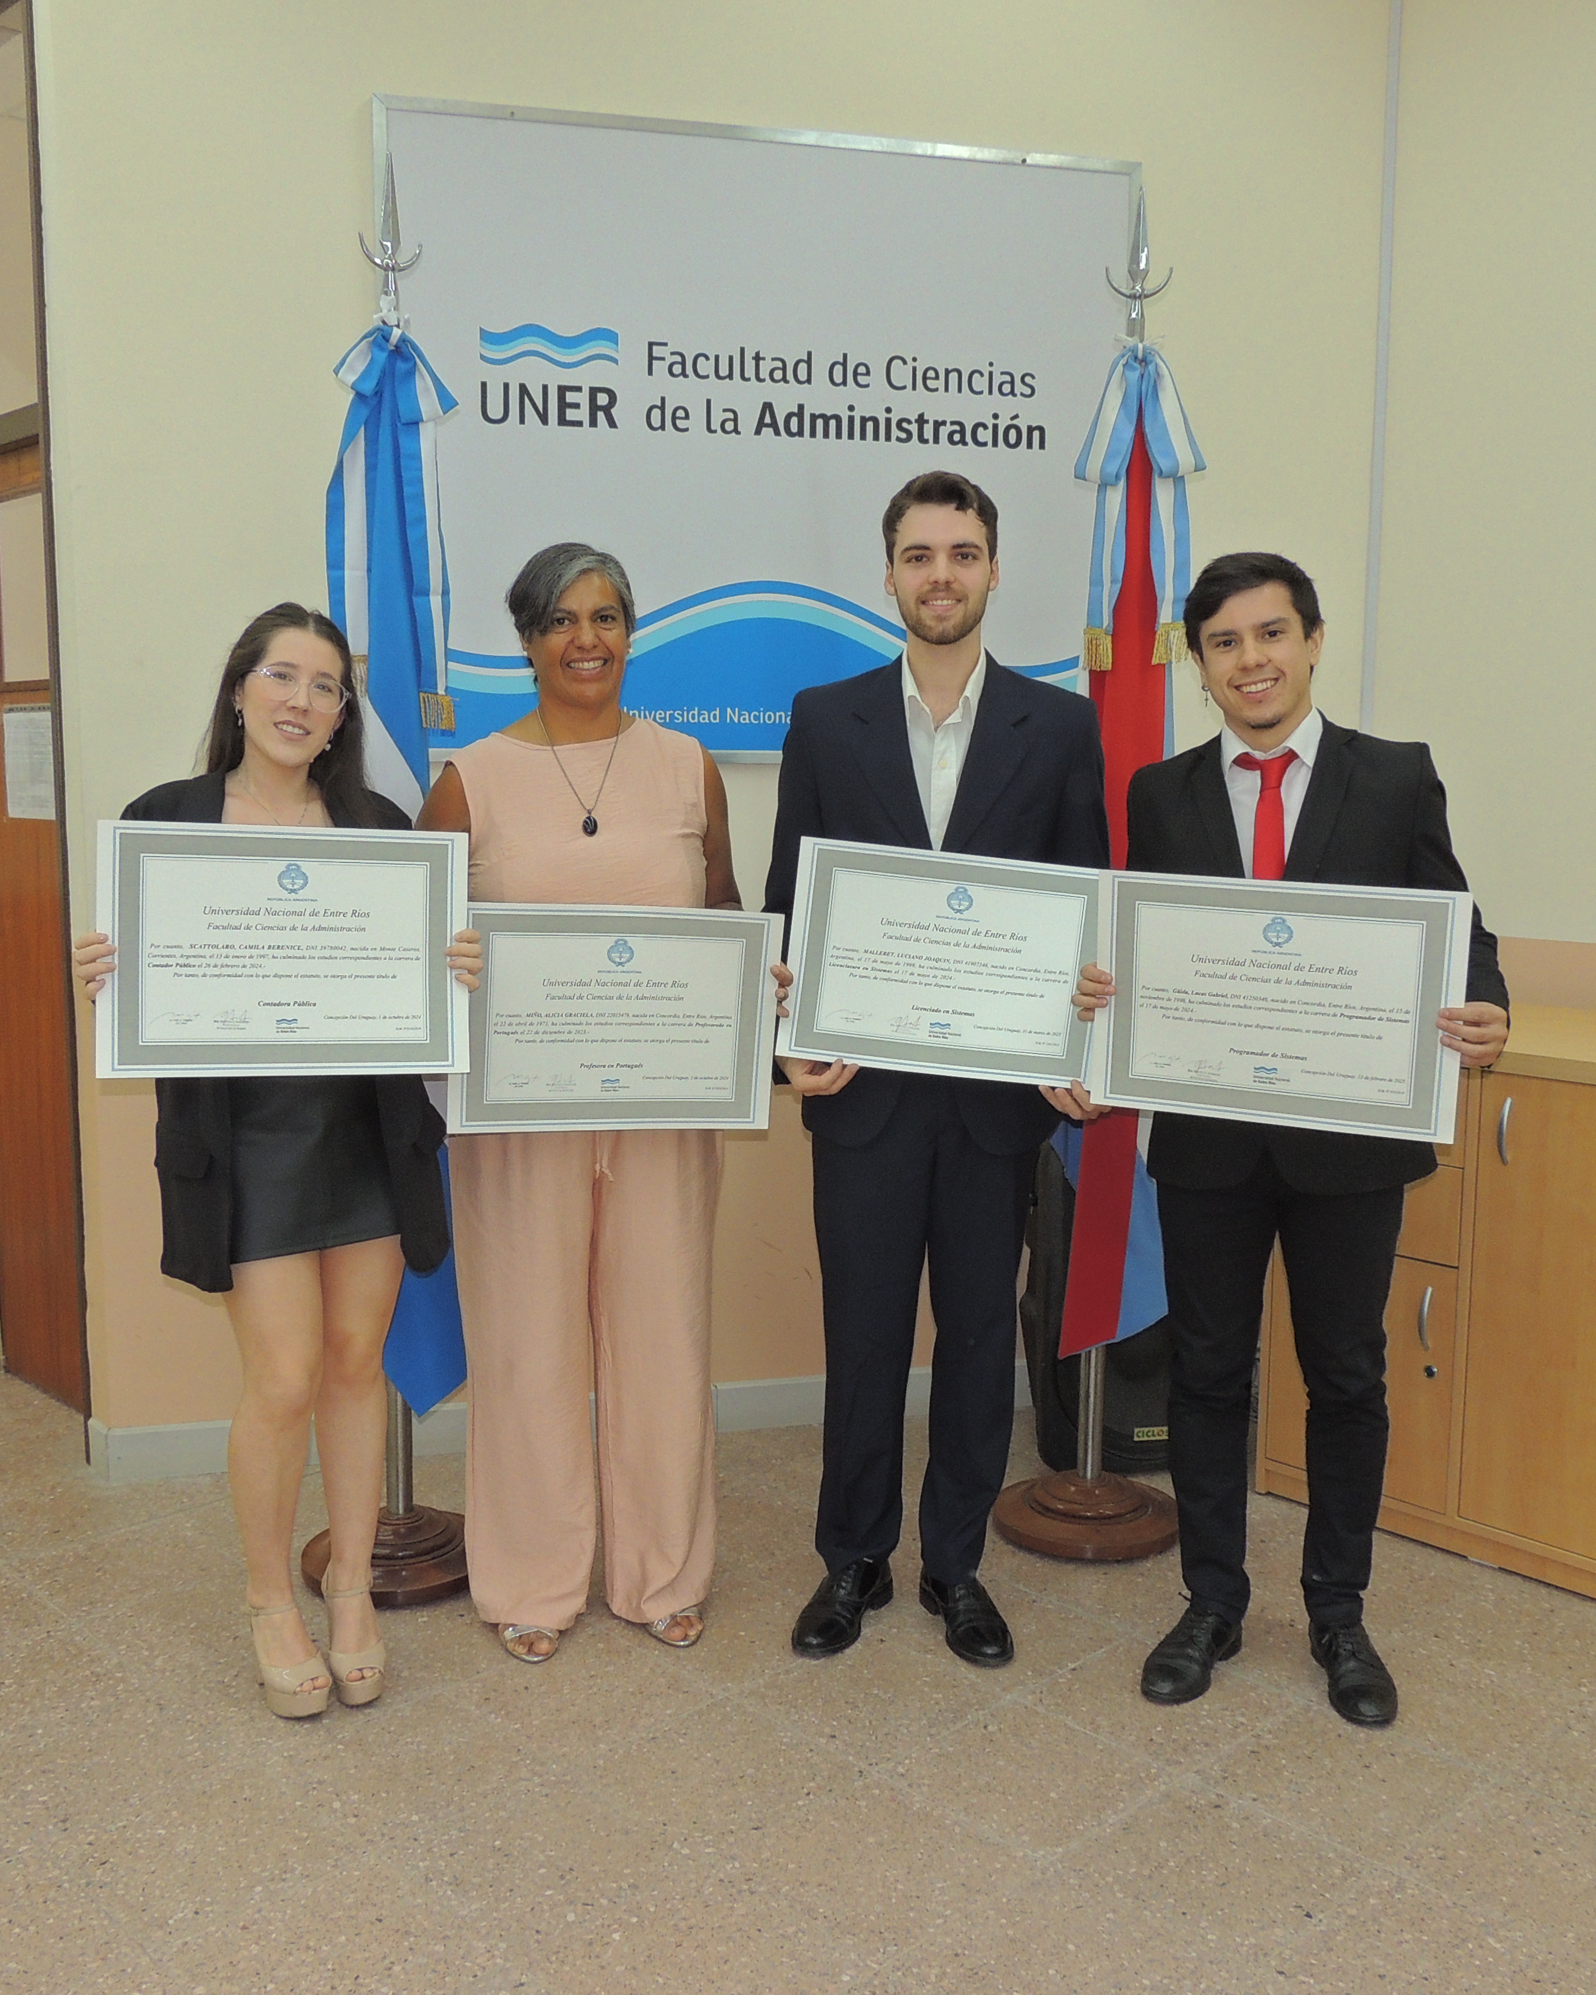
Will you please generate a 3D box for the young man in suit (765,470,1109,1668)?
[{"bbox_3d":[0.198,0.127,2.847,0.540,1.830,0.400,1,7,1],"label":"young man in suit"}]

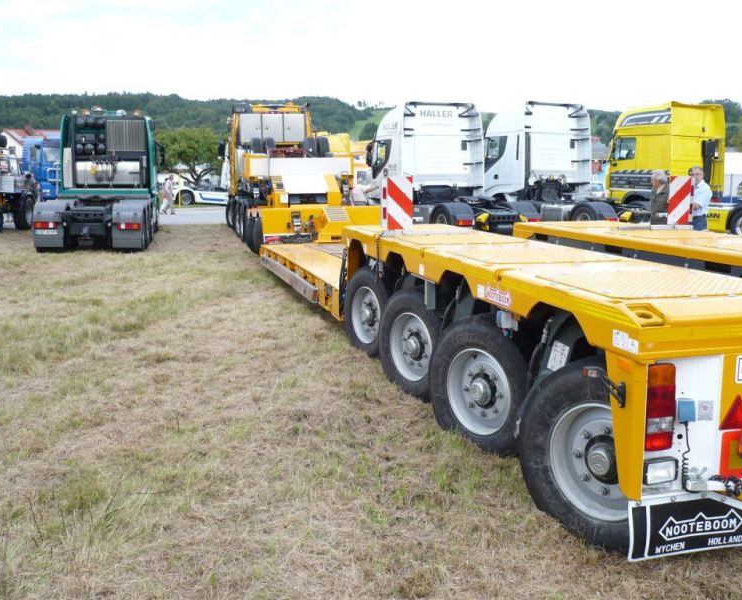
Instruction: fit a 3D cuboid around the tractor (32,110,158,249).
[{"bbox_3d":[-7.341,-3.459,22.343,2.580,3.700,7.600,-2,9,-12],"label":"tractor"}]

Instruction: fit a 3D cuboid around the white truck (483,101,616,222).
[{"bbox_3d":[5.521,-3.628,22.870,2.540,3.880,5.870,-5,10,-29],"label":"white truck"}]

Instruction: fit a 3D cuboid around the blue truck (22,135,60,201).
[{"bbox_3d":[-12.282,-4.952,32.259,2.500,2.850,2.200,-7,11,-38],"label":"blue truck"}]

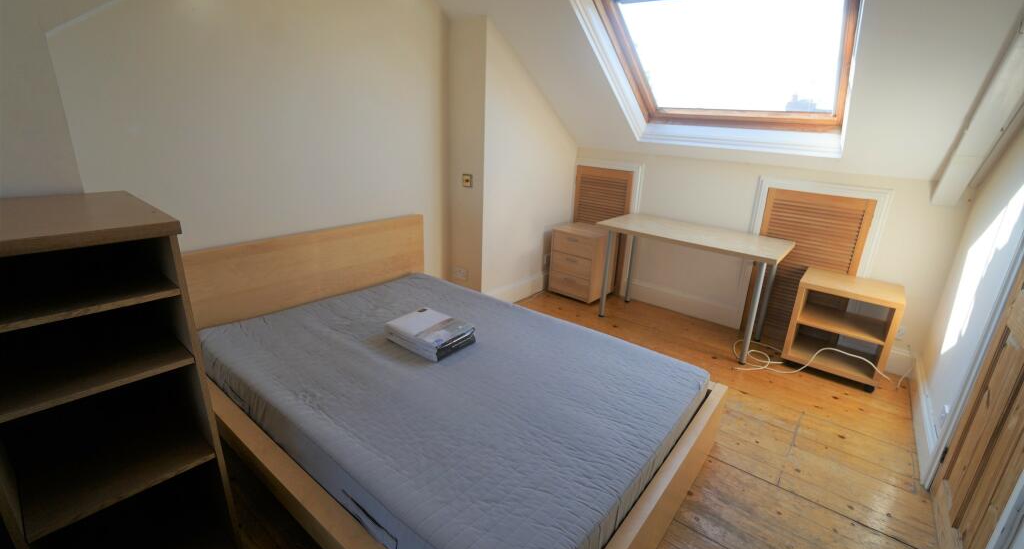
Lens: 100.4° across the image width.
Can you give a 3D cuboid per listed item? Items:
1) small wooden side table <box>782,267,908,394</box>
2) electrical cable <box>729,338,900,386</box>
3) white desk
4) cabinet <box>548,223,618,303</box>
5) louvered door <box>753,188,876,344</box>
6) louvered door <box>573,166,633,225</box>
[{"bbox_3d":[2.063,0.335,2.691,0.485,0.595,0.383,17,24,37],"label":"small wooden side table"},{"bbox_3d":[1.870,0.552,2.693,0.874,0.171,0.513,17,24,38],"label":"electrical cable"},{"bbox_3d":[1.280,0.060,3.182,1.198,0.749,0.588,17,24,38],"label":"white desk"},{"bbox_3d":[0.649,-0.108,3.865,0.454,0.589,0.385,19,25,41],"label":"cabinet"},{"bbox_3d":[1.998,-0.021,2.963,0.588,1.068,0.035,17,24,38],"label":"louvered door"},{"bbox_3d":[0.801,-0.411,3.948,0.561,1.098,0.035,17,24,38],"label":"louvered door"}]

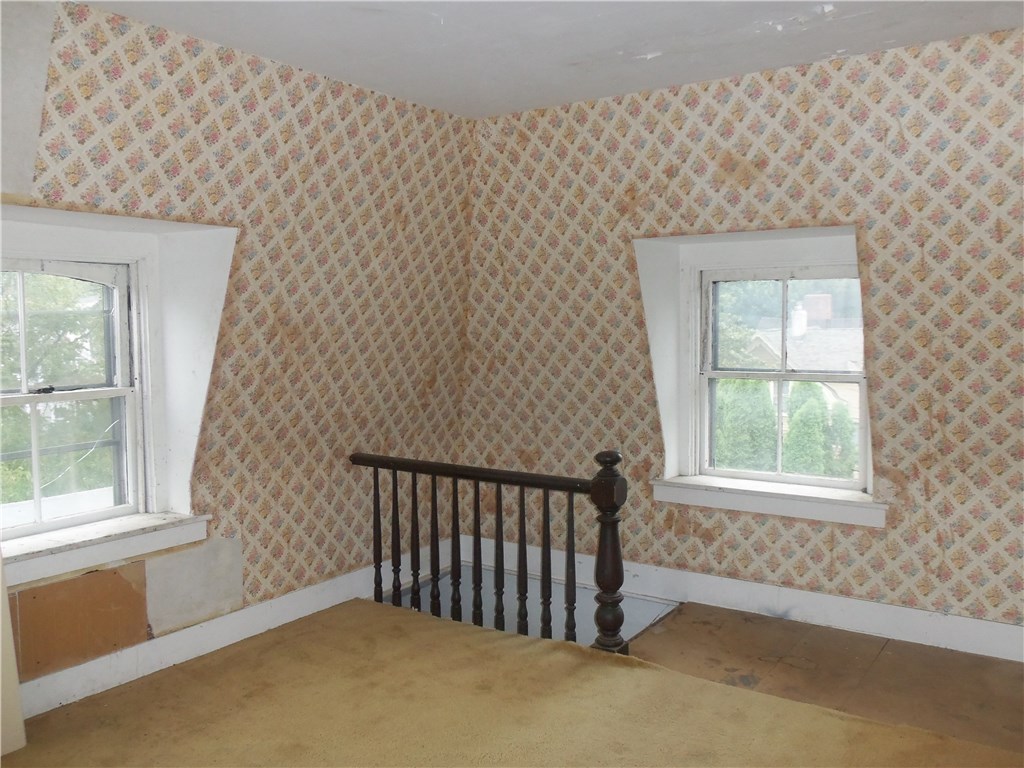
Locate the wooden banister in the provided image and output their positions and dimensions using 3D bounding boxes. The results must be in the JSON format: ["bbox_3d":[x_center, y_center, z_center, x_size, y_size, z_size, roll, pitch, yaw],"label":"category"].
[{"bbox_3d":[-0.182,0.727,4.016,1.639,0.882,0.132,2,5,34],"label":"wooden banister"}]

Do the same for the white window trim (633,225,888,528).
[{"bbox_3d":[1.162,-0.025,3.938,1.157,1.320,0.647,2,5,34],"label":"white window trim"}]

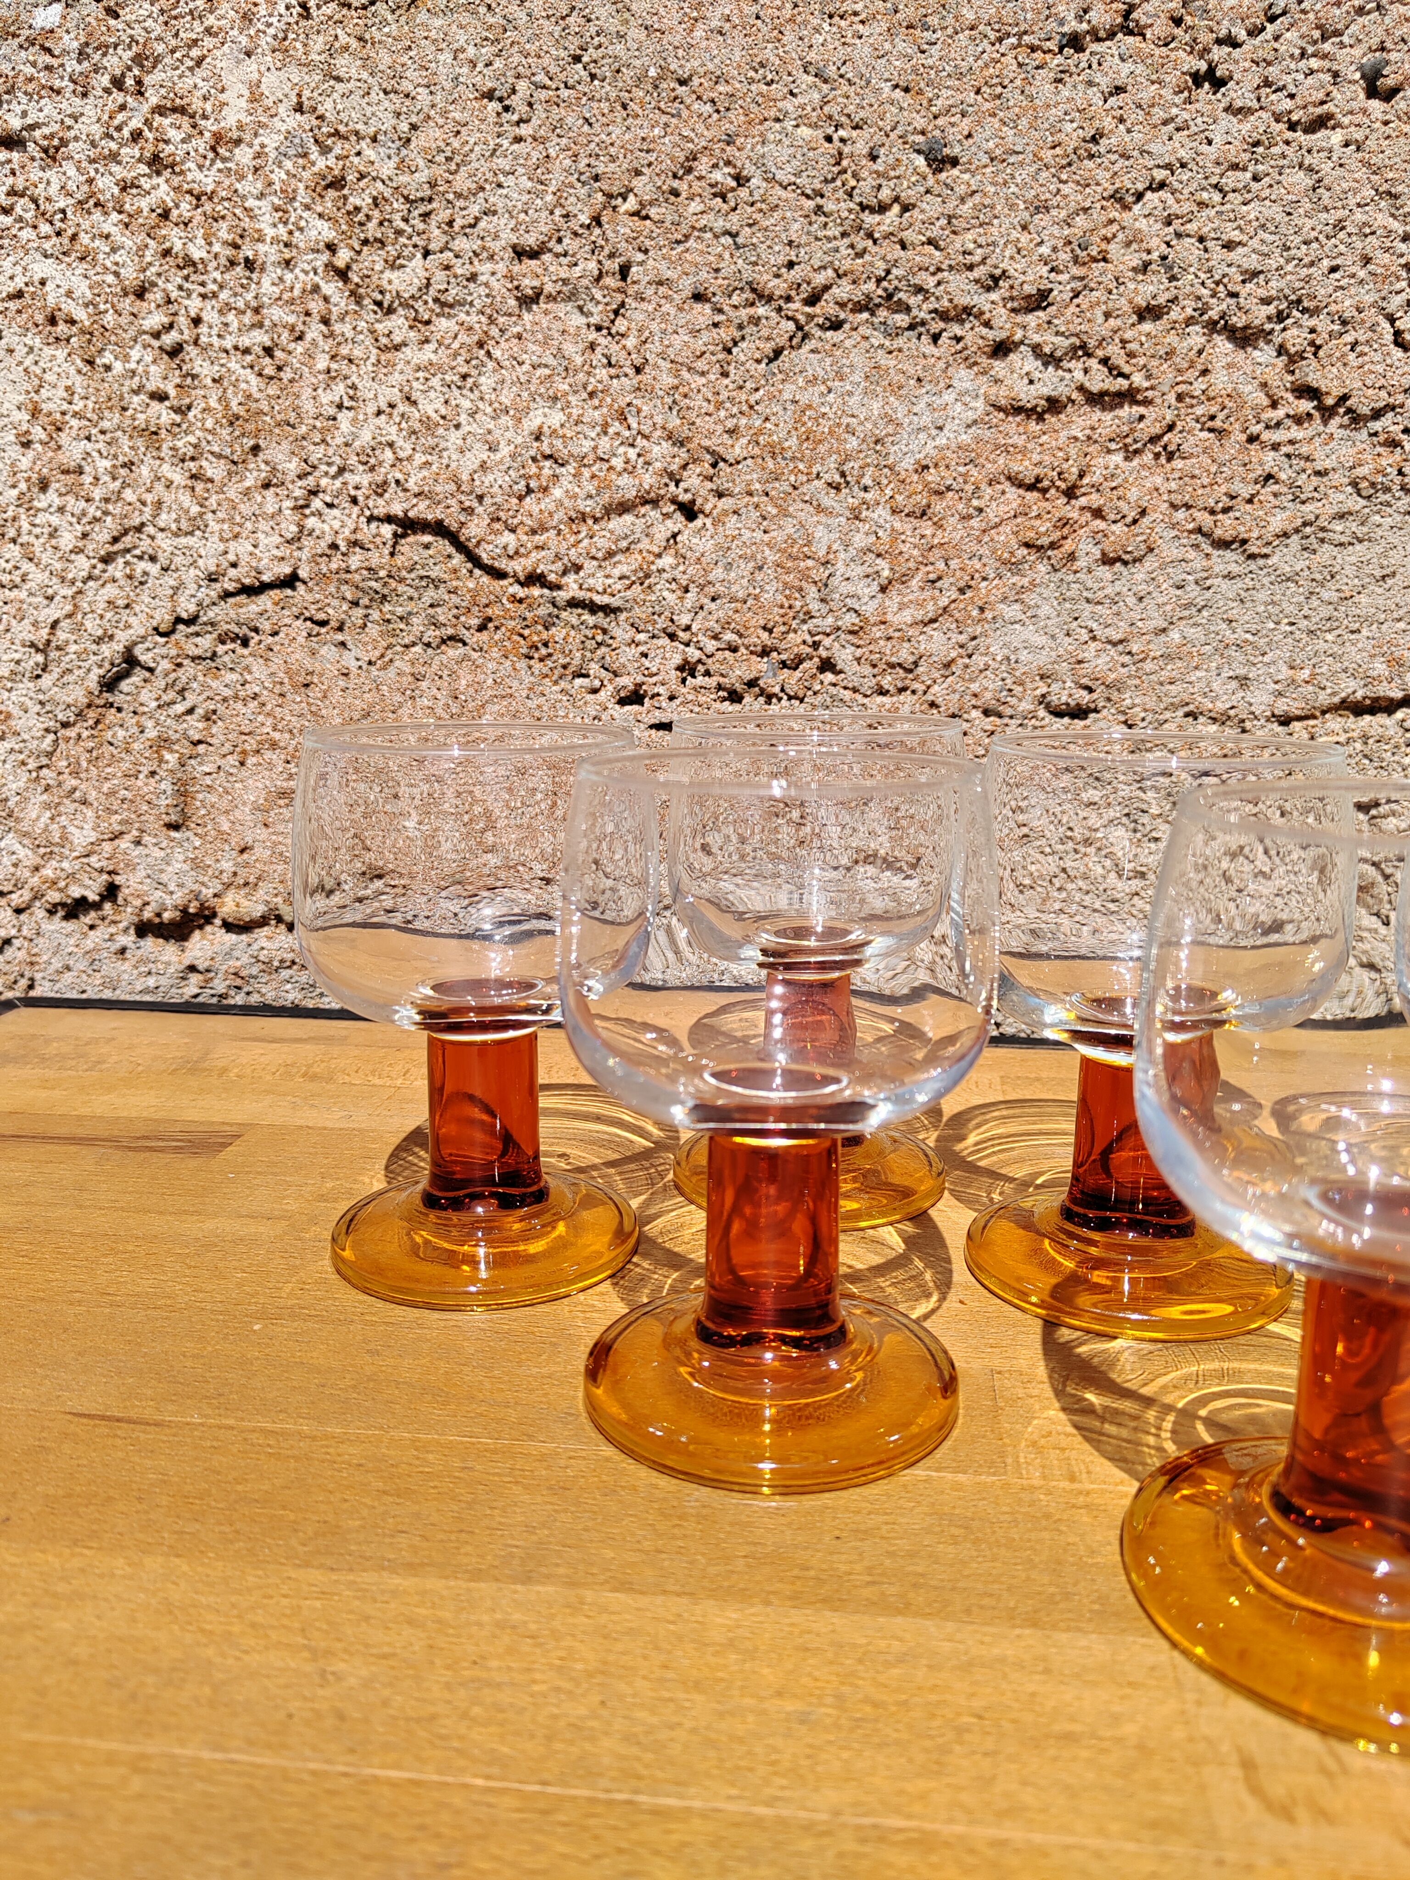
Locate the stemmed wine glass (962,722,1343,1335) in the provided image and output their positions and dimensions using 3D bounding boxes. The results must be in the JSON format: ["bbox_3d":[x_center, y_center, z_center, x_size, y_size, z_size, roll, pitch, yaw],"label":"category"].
[{"bbox_3d":[0.092,0.018,0.308,0.075,0.117,0.075,0,13,0],"label":"stemmed wine glass"}]

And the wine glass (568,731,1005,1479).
[{"bbox_3d":[0.012,0.029,0.258,0.075,0.117,0.075,0,13,0],"label":"wine glass"}]

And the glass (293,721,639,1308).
[{"bbox_3d":[-0.049,0.015,0.319,0.075,0.117,0.075,0,13,0],"label":"glass"}]

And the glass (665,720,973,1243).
[{"bbox_3d":[0.026,0.006,0.358,0.075,0.117,0.075,0,13,0],"label":"glass"}]

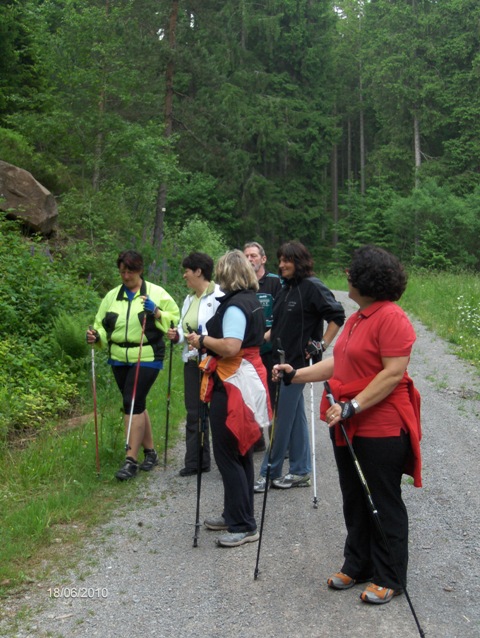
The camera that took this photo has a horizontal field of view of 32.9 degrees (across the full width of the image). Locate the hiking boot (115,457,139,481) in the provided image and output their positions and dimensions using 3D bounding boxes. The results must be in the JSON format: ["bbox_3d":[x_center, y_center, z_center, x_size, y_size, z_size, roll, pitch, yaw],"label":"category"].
[{"bbox_3d":[-0.830,1.101,6.020,0.100,0.120,0.265,2,5,20],"label":"hiking boot"}]

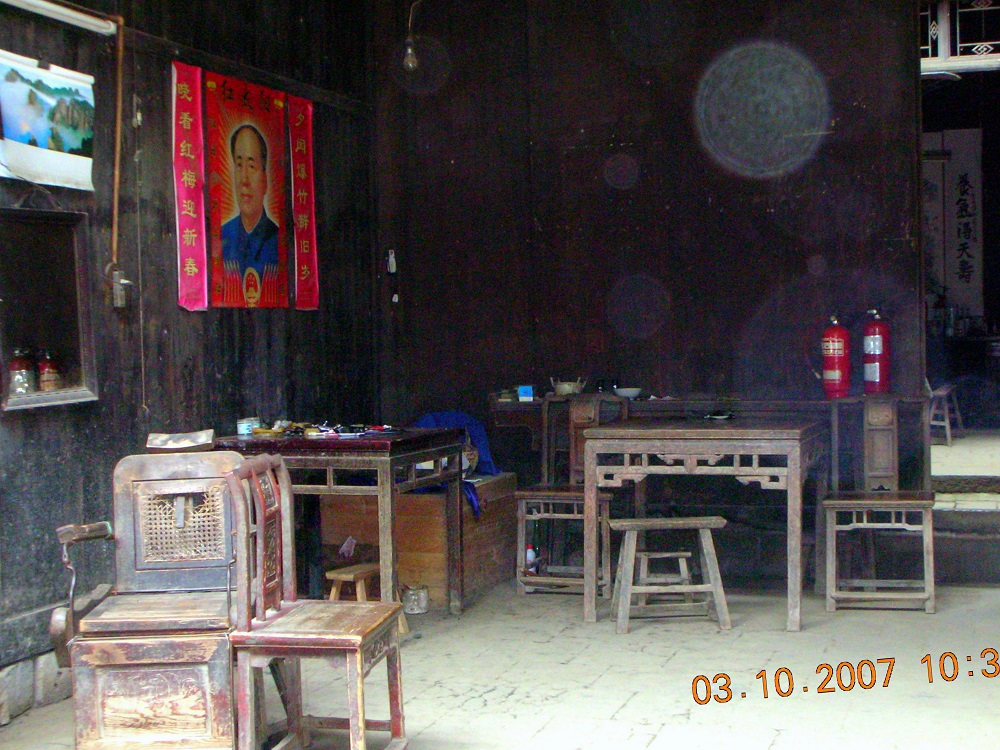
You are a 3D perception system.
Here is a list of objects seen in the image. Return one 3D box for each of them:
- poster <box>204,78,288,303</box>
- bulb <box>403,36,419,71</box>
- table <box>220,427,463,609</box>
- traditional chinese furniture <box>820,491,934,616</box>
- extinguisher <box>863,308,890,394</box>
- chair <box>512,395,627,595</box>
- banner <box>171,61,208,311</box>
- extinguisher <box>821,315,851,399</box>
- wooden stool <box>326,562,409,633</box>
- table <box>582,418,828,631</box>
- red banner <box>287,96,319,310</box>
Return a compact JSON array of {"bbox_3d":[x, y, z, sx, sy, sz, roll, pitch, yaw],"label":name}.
[{"bbox_3d":[-1.174,-0.851,6.279,0.020,1.064,0.665,-1,2,23],"label":"poster"},{"bbox_3d":[-0.381,-1.367,5.650,0.065,0.145,0.065,-2,2,0],"label":"bulb"},{"bbox_3d":[-0.693,0.686,5.964,0.882,0.847,0.694,-1,2,25],"label":"table"},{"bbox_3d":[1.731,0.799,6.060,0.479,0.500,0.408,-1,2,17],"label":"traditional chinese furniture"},{"bbox_3d":[1.837,-0.110,6.474,0.133,0.423,0.133,-1,2,35],"label":"extinguisher"},{"bbox_3d":[0.383,0.590,6.640,0.500,0.964,0.449,-1,2,23],"label":"chair"},{"bbox_3d":[-1.355,-0.827,5.845,0.020,1.076,0.217,-1,2,23],"label":"banner"},{"bbox_3d":[1.649,-0.091,6.520,0.138,0.413,0.133,-1,2,33],"label":"extinguisher"},{"bbox_3d":[-0.560,0.979,5.684,0.224,0.306,0.357,-1,2,35],"label":"wooden stool"},{"bbox_3d":[0.985,0.654,6.189,0.959,0.847,0.877,-1,2,22],"label":"table"},{"bbox_3d":[-0.984,-0.864,6.735,0.020,1.063,0.228,-1,2,23],"label":"red banner"}]

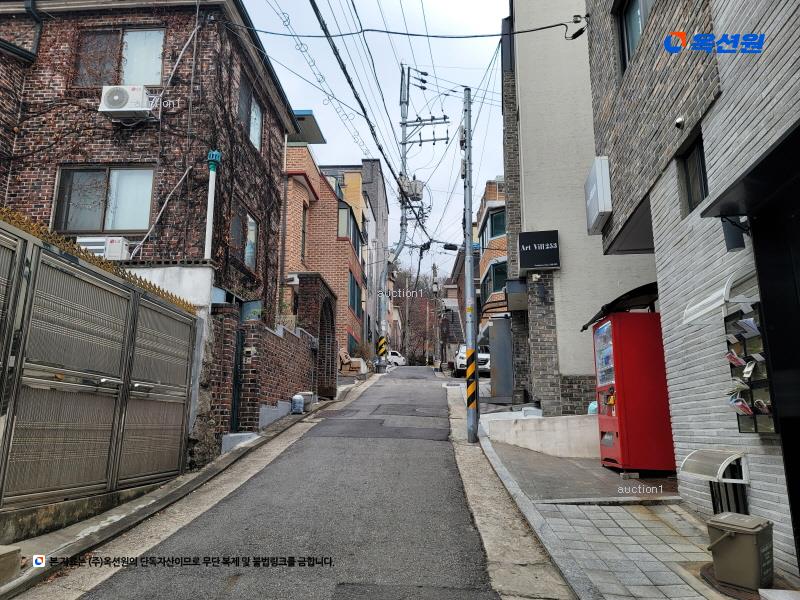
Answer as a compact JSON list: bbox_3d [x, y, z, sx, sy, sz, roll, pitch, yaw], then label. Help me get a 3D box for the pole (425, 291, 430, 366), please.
[{"bbox_3d":[2.434,2.565,50.678,0.280,6.270,0.280,1,-13,0],"label":"pole"}]

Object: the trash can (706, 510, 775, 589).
[{"bbox_3d":[2.280,1.681,3.883,0.260,0.390,0.310,4,-9,-36],"label":"trash can"}]

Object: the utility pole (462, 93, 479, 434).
[{"bbox_3d":[1.185,-0.802,9.712,0.200,6.180,0.200,1,-13,0],"label":"utility pole"}]

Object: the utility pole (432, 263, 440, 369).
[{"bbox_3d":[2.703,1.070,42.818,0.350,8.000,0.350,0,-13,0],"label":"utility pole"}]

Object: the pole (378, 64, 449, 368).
[{"bbox_3d":[0.715,-4.462,27.747,3.230,15.530,1.000,-2,-13,12],"label":"pole"}]

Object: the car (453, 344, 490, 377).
[{"bbox_3d":[3.799,3.294,30.162,1.850,1.620,4.450,0,-9,3],"label":"car"}]

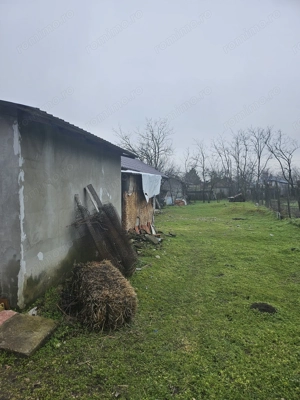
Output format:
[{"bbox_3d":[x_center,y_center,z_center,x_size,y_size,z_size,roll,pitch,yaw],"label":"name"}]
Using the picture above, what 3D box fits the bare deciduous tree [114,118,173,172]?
[{"bbox_3d":[-0.480,-3.500,23.800,5.200,6.900,4.800,0,4,0],"label":"bare deciduous tree"}]

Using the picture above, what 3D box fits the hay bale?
[{"bbox_3d":[-0.600,1.165,3.390,0.530,0.410,0.900,-2,4,-23],"label":"hay bale"}]

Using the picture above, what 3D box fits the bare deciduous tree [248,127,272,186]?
[{"bbox_3d":[10.760,-3.700,26.800,2.400,6.900,2.400,0,4,0],"label":"bare deciduous tree"}]

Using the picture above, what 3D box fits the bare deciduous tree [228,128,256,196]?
[{"bbox_3d":[8.670,-3.360,25.800,2.600,6.300,2.600,0,4,0],"label":"bare deciduous tree"}]

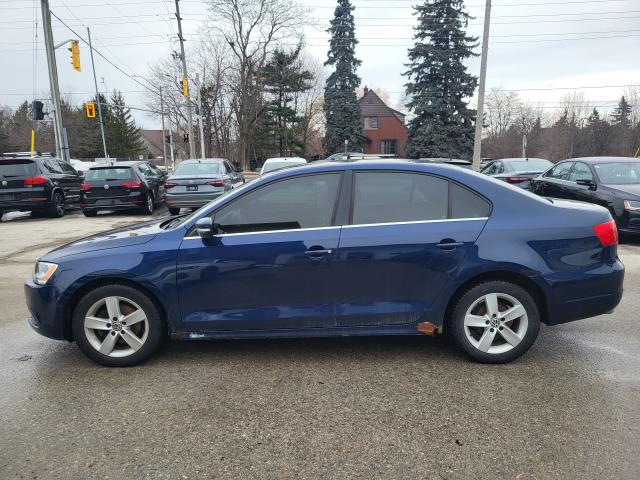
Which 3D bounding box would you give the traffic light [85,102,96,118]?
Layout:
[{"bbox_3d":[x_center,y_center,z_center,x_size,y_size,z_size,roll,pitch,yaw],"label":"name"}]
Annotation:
[{"bbox_3d":[-17.165,-9.668,36.000,0.620,1.150,0.400,-3,12,-12],"label":"traffic light"}]

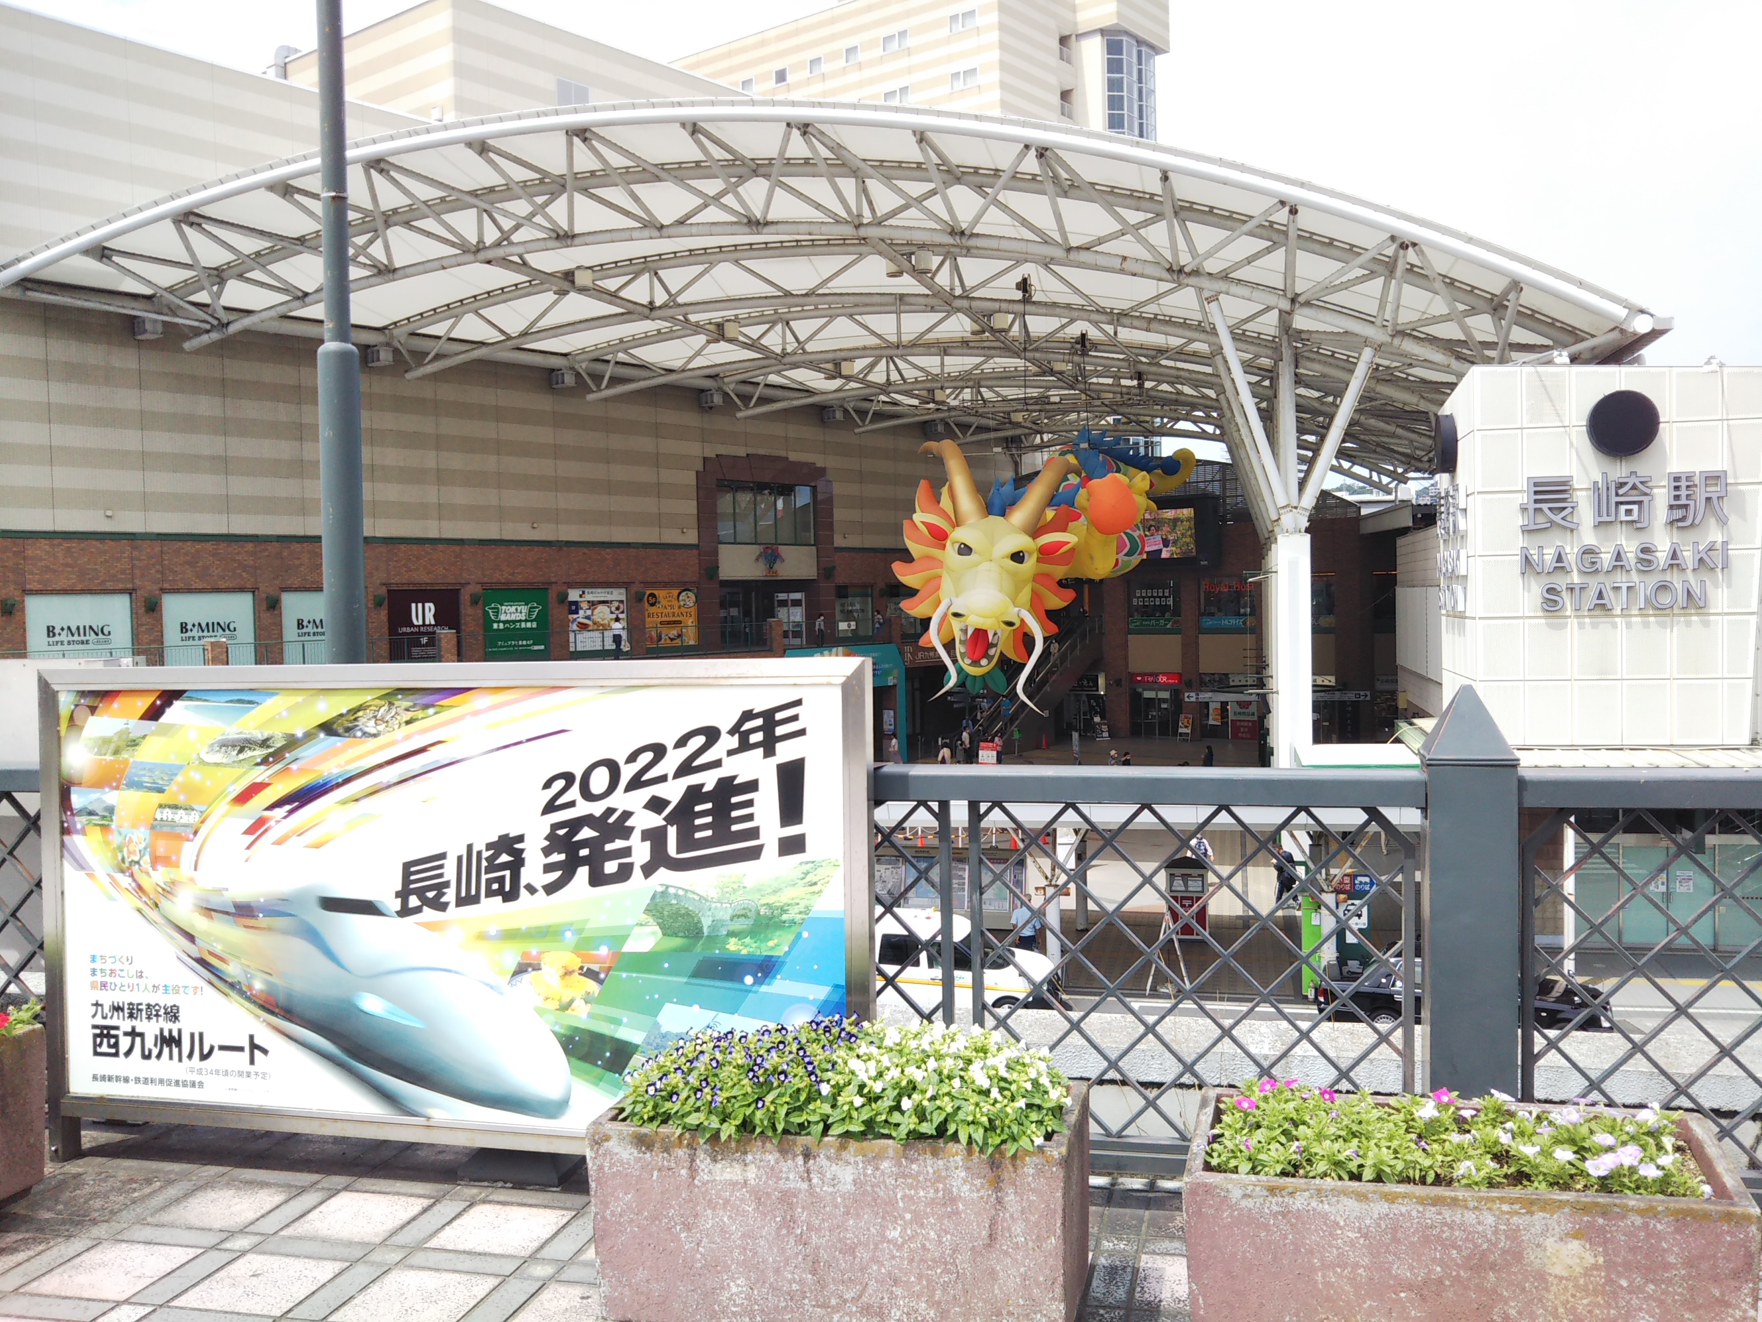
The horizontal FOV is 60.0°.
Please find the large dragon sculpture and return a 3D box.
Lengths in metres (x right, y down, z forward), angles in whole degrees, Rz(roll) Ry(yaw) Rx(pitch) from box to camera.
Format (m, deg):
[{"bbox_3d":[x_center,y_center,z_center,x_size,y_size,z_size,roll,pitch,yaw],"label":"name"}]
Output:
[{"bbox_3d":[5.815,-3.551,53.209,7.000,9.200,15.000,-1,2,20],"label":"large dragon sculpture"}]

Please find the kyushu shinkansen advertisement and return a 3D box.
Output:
[{"bbox_3d":[-1.234,0.682,4.233,2.525,1.348,0.090,-1,1,14],"label":"kyushu shinkansen advertisement"}]

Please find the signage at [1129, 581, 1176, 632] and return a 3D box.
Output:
[{"bbox_3d":[14.600,-2.838,81.608,3.106,2.855,0.120,0,3,39],"label":"signage"}]

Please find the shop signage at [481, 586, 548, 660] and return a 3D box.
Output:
[{"bbox_3d":[-14.698,-1.571,61.902,0.100,2.741,3.241,0,3,39],"label":"shop signage"}]

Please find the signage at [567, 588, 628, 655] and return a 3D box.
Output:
[{"bbox_3d":[-11.970,-1.737,65.237,0.100,2.701,3.296,0,3,39],"label":"signage"}]

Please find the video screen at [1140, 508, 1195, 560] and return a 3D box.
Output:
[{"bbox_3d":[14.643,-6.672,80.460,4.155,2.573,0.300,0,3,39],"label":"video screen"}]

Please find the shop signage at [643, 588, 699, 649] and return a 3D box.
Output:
[{"bbox_3d":[-9.297,-1.929,68.506,0.100,2.676,3.276,0,3,39],"label":"shop signage"}]

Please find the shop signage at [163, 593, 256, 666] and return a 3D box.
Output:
[{"bbox_3d":[-22.781,-1.043,52.019,0.100,2.576,3.203,0,3,39],"label":"shop signage"}]

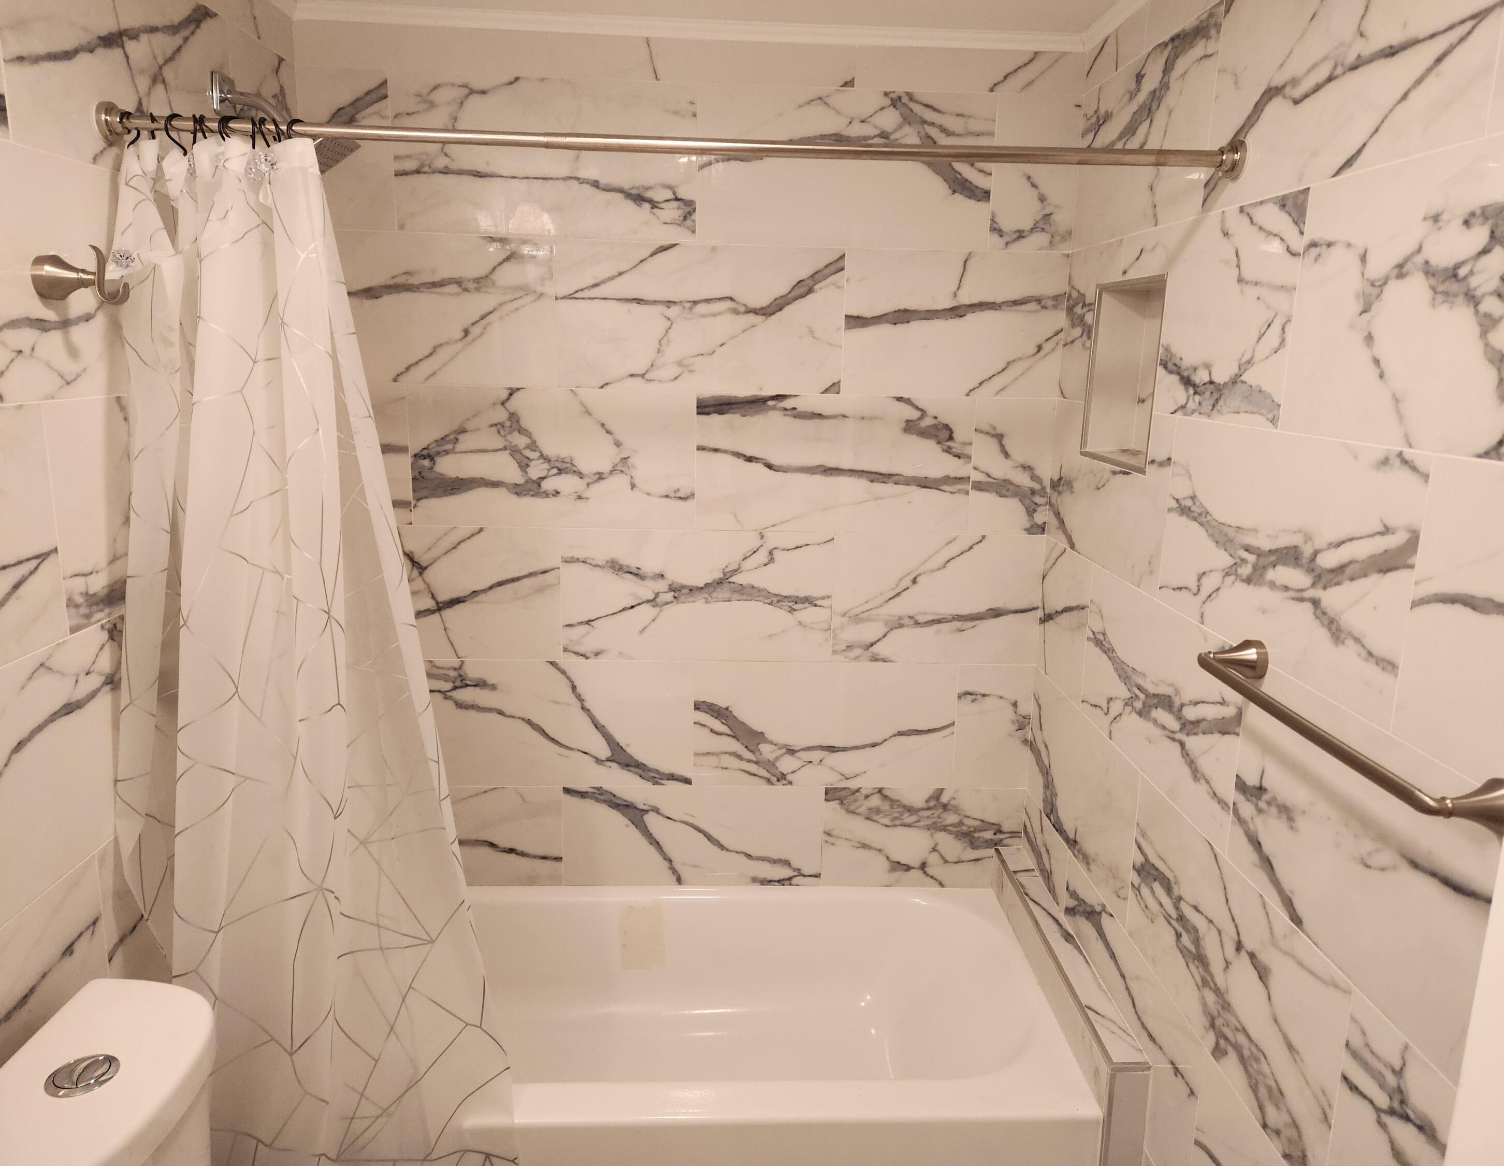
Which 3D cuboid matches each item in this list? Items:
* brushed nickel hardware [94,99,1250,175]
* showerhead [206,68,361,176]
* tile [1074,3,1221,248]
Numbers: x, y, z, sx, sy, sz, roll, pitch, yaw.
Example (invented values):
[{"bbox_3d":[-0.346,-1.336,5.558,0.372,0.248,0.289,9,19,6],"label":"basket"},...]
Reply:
[{"bbox_3d":[-0.095,-0.614,1.437,1.572,0.056,0.056,1,13,-2],"label":"brushed nickel hardware"},{"bbox_3d":[-0.786,-0.760,1.752,0.210,0.185,0.150,1,13,-2],"label":"showerhead"},{"bbox_3d":[0.694,-0.780,1.856,0.012,0.302,0.604,1,13,-2],"label":"tile"}]

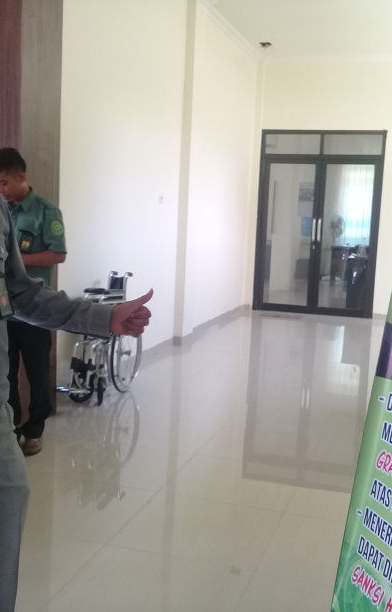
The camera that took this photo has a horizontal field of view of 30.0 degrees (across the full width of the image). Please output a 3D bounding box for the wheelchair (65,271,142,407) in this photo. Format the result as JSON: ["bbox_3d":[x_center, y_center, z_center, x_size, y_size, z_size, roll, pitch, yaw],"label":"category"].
[{"bbox_3d":[-0.679,0.209,5.151,0.320,0.880,1.020,5,7,17],"label":"wheelchair"}]

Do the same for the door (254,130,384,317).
[{"bbox_3d":[1.692,-1.136,10.162,1.670,2.530,0.100,5,7,17],"label":"door"}]

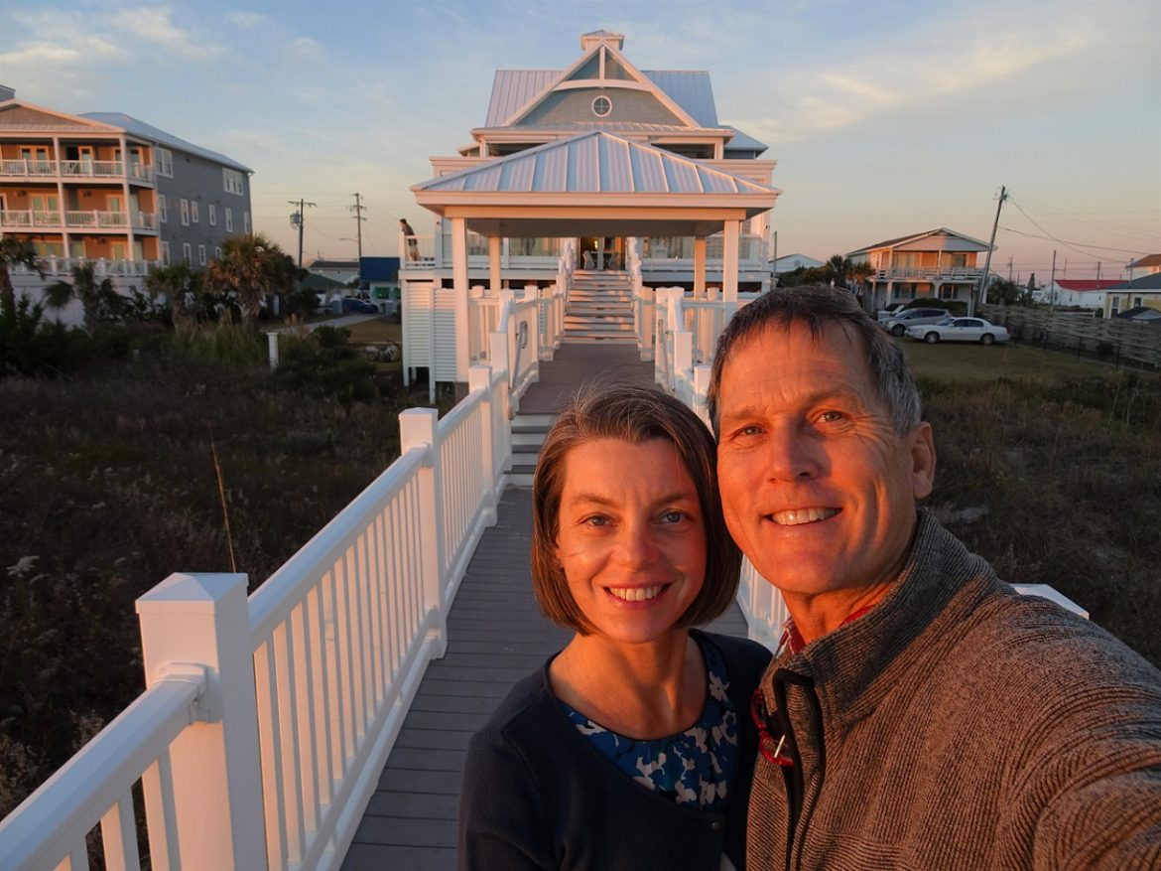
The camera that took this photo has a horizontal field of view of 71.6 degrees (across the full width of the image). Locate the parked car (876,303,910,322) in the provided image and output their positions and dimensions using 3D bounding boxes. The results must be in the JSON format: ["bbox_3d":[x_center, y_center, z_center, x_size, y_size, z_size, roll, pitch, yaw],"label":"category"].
[{"bbox_3d":[22.478,-8.349,57.415,4.500,1.550,1.830,-5,11,-28],"label":"parked car"}]

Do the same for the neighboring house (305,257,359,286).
[{"bbox_3d":[-32.660,-20.979,111.058,11.000,6.400,9.000,1,10,3],"label":"neighboring house"}]

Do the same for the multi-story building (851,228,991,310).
[{"bbox_3d":[31.221,-14.951,75.023,9.800,7.500,13.500,1,10,3],"label":"multi-story building"}]

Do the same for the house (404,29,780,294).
[{"bbox_3d":[0.604,-9.874,29.678,13.500,15.000,19.000,1,11,1],"label":"house"}]

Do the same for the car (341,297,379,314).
[{"bbox_3d":[-21.145,-12.229,76.046,4.500,1.470,1.800,4,11,20],"label":"car"}]

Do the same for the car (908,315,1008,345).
[{"bbox_3d":[21.225,-5.953,45.310,5.400,1.490,1.980,0,10,2],"label":"car"}]

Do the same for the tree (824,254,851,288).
[{"bbox_3d":[23.283,-13.403,72.765,2.700,5.500,2.700,1,10,3],"label":"tree"}]

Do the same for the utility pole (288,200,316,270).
[{"bbox_3d":[-24.534,-15.438,70.933,2.400,10.370,0.600,1,11,1],"label":"utility pole"}]

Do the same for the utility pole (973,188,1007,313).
[{"bbox_3d":[30.335,-13.399,59.893,0.600,9.970,0.600,8,11,0],"label":"utility pole"}]

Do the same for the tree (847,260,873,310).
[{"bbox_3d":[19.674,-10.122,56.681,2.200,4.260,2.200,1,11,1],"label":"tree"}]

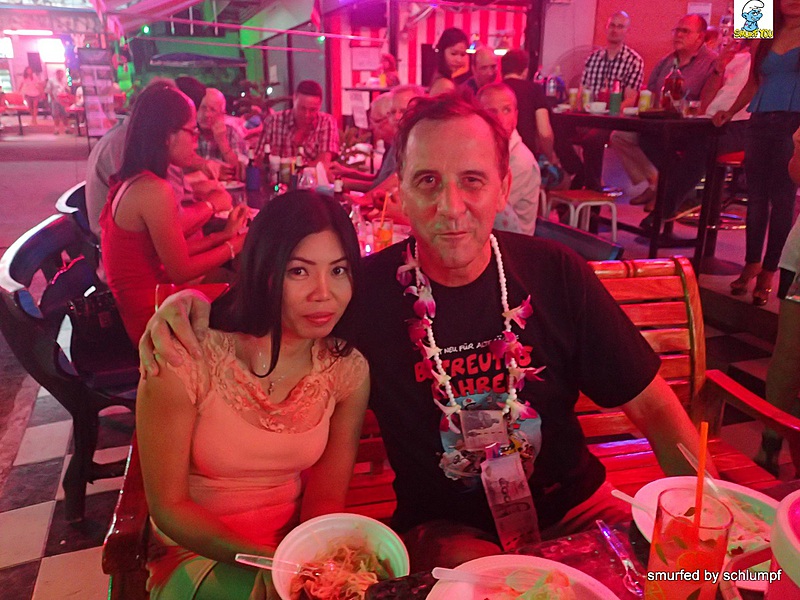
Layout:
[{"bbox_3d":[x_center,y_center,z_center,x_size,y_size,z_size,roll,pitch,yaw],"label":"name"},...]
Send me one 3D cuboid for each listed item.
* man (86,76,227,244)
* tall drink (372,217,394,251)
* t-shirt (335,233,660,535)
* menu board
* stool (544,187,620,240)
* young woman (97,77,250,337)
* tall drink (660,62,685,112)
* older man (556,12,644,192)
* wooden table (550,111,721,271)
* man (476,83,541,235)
[{"bbox_3d":[-0.835,-0.215,2.694,0.750,1.320,0.500,-9,21,-22],"label":"man"},{"bbox_3d":[-0.061,-0.204,2.206,0.070,0.130,0.070,-1,19,0],"label":"tall drink"},{"bbox_3d":[0.143,0.150,1.166,0.580,0.580,0.310,-8,19,-2],"label":"t-shirt"},{"bbox_3d":[-4.002,-2.686,8.564,0.500,1.220,0.100,-10,21,-23],"label":"menu board"},{"bbox_3d":[1.071,-0.386,3.815,0.330,0.470,0.330,-12,22,-28],"label":"stool"},{"bbox_3d":[-0.591,-0.022,2.159,0.680,1.300,0.450,-9,21,-20],"label":"young woman"},{"bbox_3d":[1.524,-1.184,3.645,0.100,0.280,0.100,7,21,22],"label":"tall drink"},{"bbox_3d":[1.351,-1.290,4.412,0.520,1.280,0.750,7,21,23],"label":"older man"},{"bbox_3d":[1.295,-0.665,3.963,0.580,0.900,0.950,-9,21,-22],"label":"wooden table"},{"bbox_3d":[0.293,-0.292,2.888,0.750,1.290,0.480,-11,22,-26],"label":"man"}]

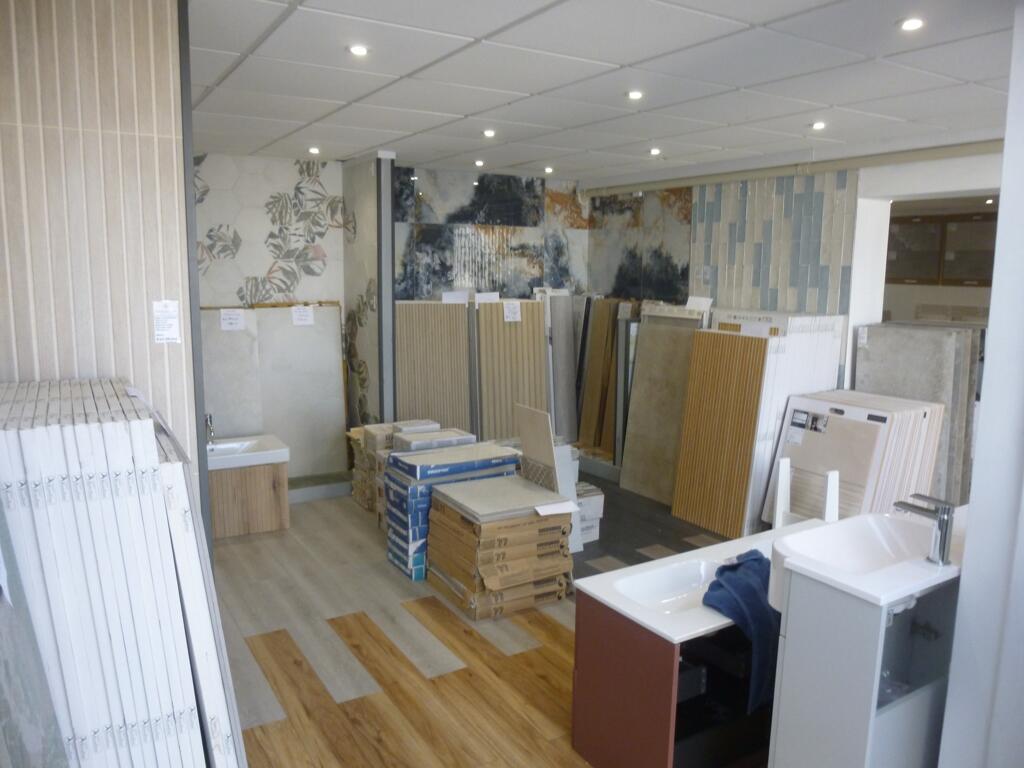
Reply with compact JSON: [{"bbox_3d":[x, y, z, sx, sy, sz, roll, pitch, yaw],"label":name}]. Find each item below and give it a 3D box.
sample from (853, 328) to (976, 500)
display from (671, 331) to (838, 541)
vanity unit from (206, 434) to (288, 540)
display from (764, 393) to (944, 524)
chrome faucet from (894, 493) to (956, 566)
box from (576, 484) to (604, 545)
[{"bbox_3d":[2.496,0.276,4.683,0.620,1.250,0.360,8,12,36],"label":"sample"},{"bbox_3d":[1.560,0.281,4.756,0.660,1.230,0.550,-1,9,-39],"label":"display"},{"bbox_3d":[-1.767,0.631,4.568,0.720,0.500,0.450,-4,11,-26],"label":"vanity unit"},{"bbox_3d":[1.952,0.477,4.237,0.580,0.800,0.590,4,5,-40],"label":"display"},{"bbox_3d":[1.062,0.365,1.903,0.052,0.167,0.150,-5,11,-31],"label":"chrome faucet"},{"bbox_3d":[0.361,0.791,4.488,0.280,0.272,0.260,-4,11,-24],"label":"box"}]

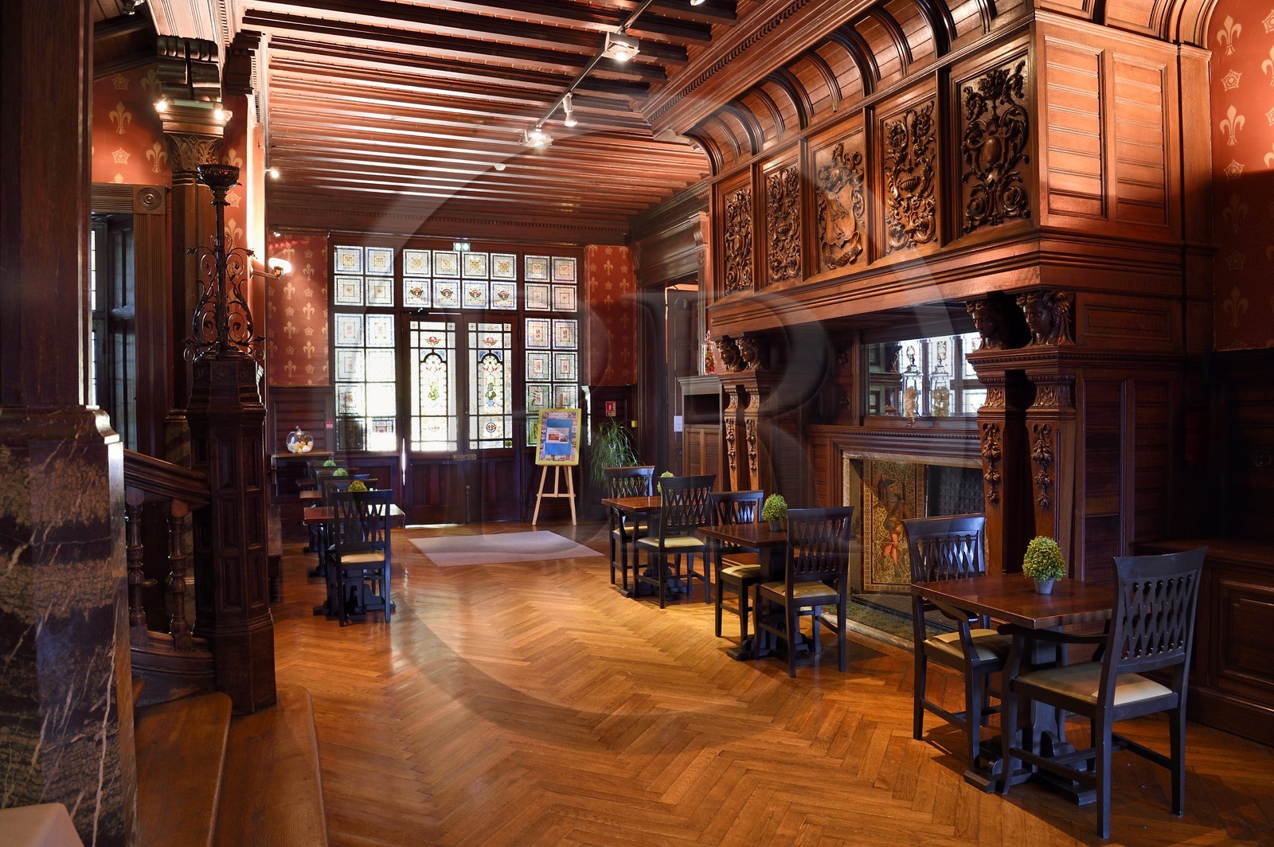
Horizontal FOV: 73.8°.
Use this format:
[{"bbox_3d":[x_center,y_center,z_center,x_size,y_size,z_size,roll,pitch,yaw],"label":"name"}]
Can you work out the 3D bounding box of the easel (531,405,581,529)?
[{"bbox_3d":[-1.035,0.516,11.253,0.570,1.600,0.580,0,1,10],"label":"easel"}]

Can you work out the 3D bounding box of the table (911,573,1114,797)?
[{"bbox_3d":[1.656,1.082,3.550,0.710,0.760,0.700,-1,1,-23],"label":"table"}]

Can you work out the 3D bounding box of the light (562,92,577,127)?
[{"bbox_3d":[-0.585,-2.730,7.412,0.130,0.290,0.130,-1,1,0],"label":"light"}]

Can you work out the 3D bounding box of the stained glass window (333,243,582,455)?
[{"bbox_3d":[-2.289,-0.944,11.152,3.270,2.680,0.120,-1,1,-22],"label":"stained glass window"}]

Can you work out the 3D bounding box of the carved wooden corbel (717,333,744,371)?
[{"bbox_3d":[0.914,-0.642,7.947,0.250,0.350,0.210,-1,1,-23],"label":"carved wooden corbel"}]

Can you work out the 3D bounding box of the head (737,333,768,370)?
[{"bbox_3d":[0.914,-0.570,6.693,0.270,0.280,0.200,-1,1,-23],"label":"head"}]

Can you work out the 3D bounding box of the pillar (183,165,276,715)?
[{"bbox_3d":[-1.952,0.056,4.067,0.370,2.600,0.370,-1,1,-23],"label":"pillar"}]

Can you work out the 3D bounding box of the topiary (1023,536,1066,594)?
[{"bbox_3d":[1.697,0.584,3.535,0.178,0.235,0.178,-1,1,-23],"label":"topiary"}]

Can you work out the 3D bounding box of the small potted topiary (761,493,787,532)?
[{"bbox_3d":[0.854,0.543,5.281,0.175,0.240,0.175,-1,1,0],"label":"small potted topiary"}]

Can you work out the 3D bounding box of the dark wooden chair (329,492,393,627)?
[{"bbox_3d":[-2.017,0.949,6.207,0.470,0.945,0.530,-1,1,-22],"label":"dark wooden chair"}]

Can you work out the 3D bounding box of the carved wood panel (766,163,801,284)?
[{"bbox_3d":[1.050,-1.391,6.024,0.060,0.800,0.490,-1,1,-22],"label":"carved wood panel"}]

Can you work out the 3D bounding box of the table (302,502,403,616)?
[{"bbox_3d":[-2.194,1.057,6.579,0.700,0.760,0.710,-1,1,-18],"label":"table"}]

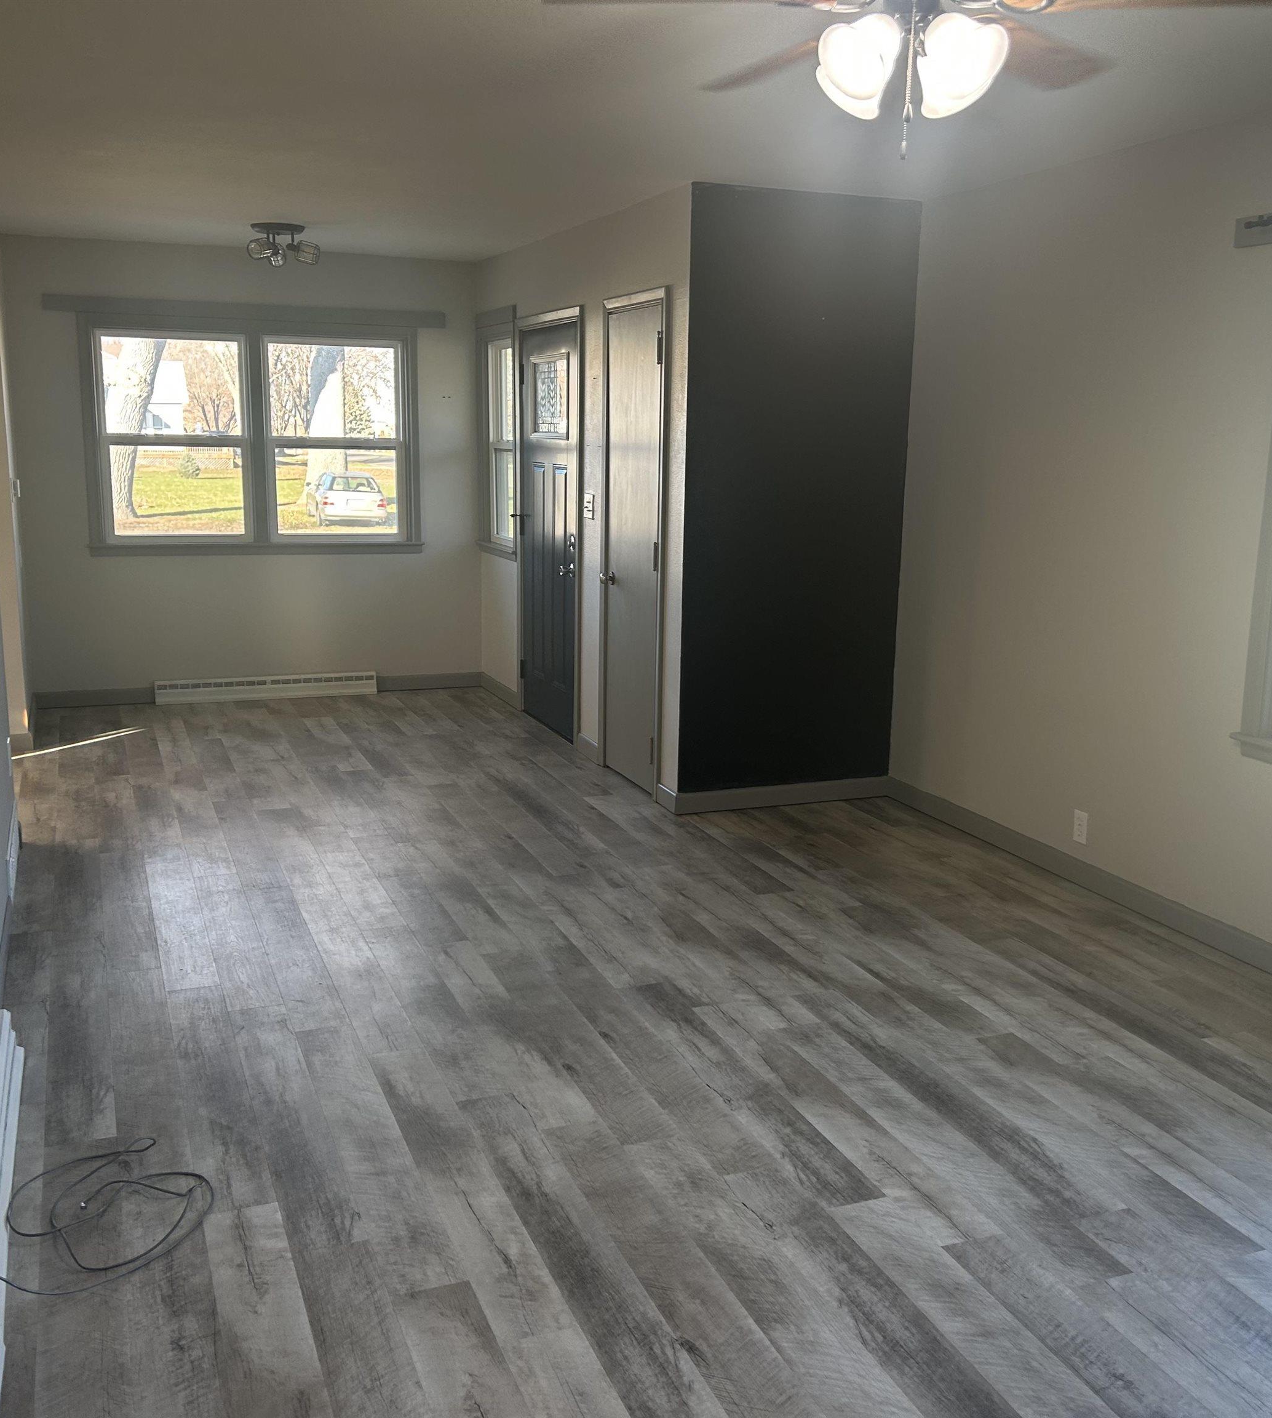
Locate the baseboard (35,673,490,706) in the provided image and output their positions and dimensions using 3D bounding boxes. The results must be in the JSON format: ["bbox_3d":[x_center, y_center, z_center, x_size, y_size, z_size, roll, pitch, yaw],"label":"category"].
[{"bbox_3d":[-2.076,-0.105,8.038,2.483,0.086,0.017,-4,12,-21],"label":"baseboard"}]

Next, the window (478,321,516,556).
[{"bbox_3d":[-0.740,-1.499,7.883,0.100,1.220,0.734,-4,12,-21],"label":"window"}]

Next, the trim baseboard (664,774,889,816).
[{"bbox_3d":[0.625,0.356,5.942,1.005,0.086,0.018,-4,12,-21],"label":"trim baseboard"}]

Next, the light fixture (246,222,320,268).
[{"bbox_3d":[-1.674,-2.193,6.742,0.340,0.180,0.330,-4,12,-21],"label":"light fixture"}]

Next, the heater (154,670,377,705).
[{"bbox_3d":[-2.071,-0.120,8.016,1.217,0.123,0.055,-4,12,-21],"label":"heater"}]

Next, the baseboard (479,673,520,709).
[{"bbox_3d":[-0.794,-0.108,8.151,0.017,0.086,0.749,-4,12,-21],"label":"baseboard"}]

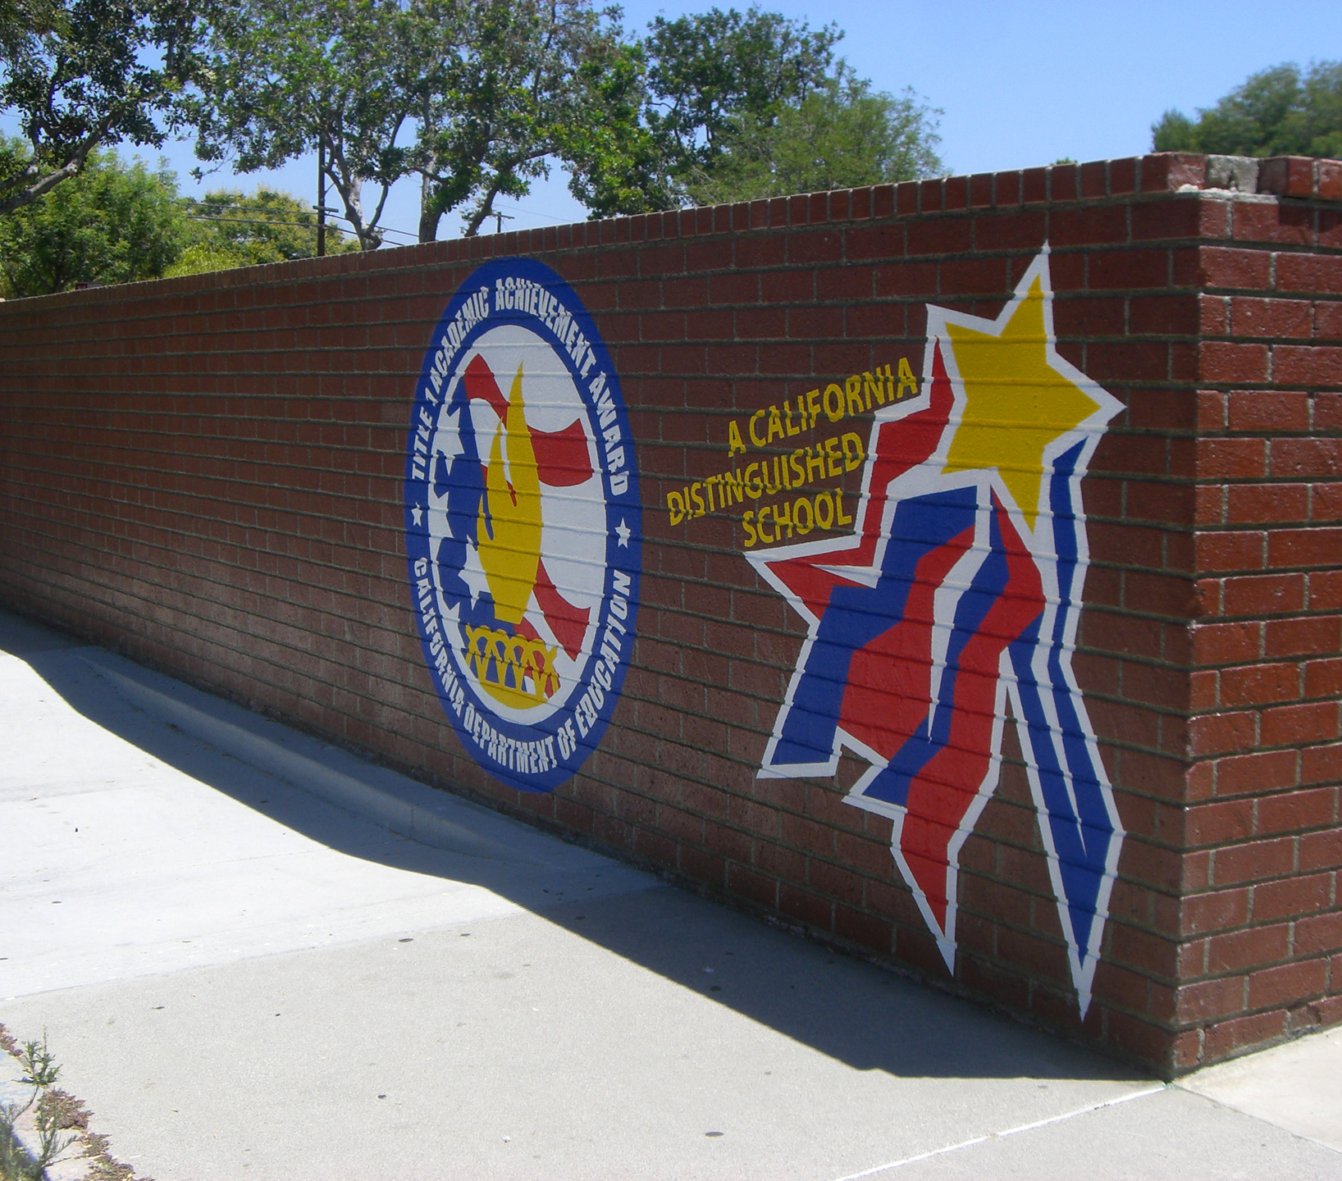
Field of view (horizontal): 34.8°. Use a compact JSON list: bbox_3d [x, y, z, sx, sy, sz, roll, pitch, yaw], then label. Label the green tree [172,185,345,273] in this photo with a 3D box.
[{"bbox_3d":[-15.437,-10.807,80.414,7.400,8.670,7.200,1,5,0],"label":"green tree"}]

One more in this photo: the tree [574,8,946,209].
[{"bbox_3d":[1.343,-5.979,36.372,6.200,7.780,5.400,1,5,0],"label":"tree"}]

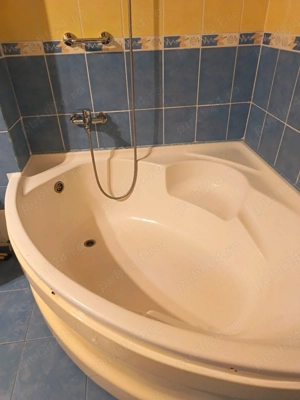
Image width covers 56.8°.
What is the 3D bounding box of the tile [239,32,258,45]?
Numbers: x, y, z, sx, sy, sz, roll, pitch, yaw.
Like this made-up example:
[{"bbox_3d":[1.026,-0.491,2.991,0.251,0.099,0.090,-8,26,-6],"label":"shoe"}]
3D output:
[{"bbox_3d":[0.520,-0.847,1.460,0.107,0.055,0.010,-5,34,-5],"label":"tile"}]

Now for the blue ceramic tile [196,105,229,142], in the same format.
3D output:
[{"bbox_3d":[0.382,-0.472,1.707,0.199,0.221,0.010,-5,34,-5],"label":"blue ceramic tile"}]

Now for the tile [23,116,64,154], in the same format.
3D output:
[{"bbox_3d":[-0.621,-0.385,1.628,0.198,0.221,0.010,-5,34,-5],"label":"tile"}]

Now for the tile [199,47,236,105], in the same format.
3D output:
[{"bbox_3d":[0.374,-0.691,1.562,0.199,0.298,0.010,-5,34,-5],"label":"tile"}]

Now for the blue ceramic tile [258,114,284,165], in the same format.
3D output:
[{"bbox_3d":[0.648,-0.327,1.474,0.010,0.221,0.199,-5,34,-5],"label":"blue ceramic tile"}]

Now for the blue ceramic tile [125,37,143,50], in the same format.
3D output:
[{"bbox_3d":[-0.085,-0.804,1.424,0.089,0.061,0.010,-5,34,-5],"label":"blue ceramic tile"}]

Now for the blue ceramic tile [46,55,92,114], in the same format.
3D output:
[{"bbox_3d":[-0.421,-0.613,1.484,0.199,0.299,0.010,-5,34,-5],"label":"blue ceramic tile"}]

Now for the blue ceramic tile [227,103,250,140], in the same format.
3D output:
[{"bbox_3d":[0.544,-0.477,1.708,0.127,0.229,0.010,-5,34,-5],"label":"blue ceramic tile"}]

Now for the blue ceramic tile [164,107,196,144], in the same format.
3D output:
[{"bbox_3d":[0.181,-0.455,1.691,0.199,0.221,0.010,-5,34,-5],"label":"blue ceramic tile"}]

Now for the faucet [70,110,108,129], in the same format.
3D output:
[{"bbox_3d":[-0.342,-0.446,1.536,0.203,0.095,0.106,-5,34,-5],"label":"faucet"}]

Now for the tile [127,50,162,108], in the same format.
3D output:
[{"bbox_3d":[-0.024,-0.648,1.516,0.199,0.299,0.010,-5,34,-5],"label":"tile"}]

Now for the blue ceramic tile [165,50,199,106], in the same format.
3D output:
[{"bbox_3d":[0.175,-0.665,1.532,0.199,0.299,0.010,-5,34,-5],"label":"blue ceramic tile"}]

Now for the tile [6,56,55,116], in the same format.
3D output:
[{"bbox_3d":[-0.620,-0.595,1.468,0.199,0.299,0.010,-5,34,-5],"label":"tile"}]

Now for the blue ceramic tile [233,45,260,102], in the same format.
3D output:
[{"bbox_3d":[0.536,-0.698,1.561,0.127,0.299,0.010,-5,34,-5],"label":"blue ceramic tile"}]

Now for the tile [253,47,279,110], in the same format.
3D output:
[{"bbox_3d":[0.618,-0.654,1.494,0.010,0.298,0.194,-5,34,-5],"label":"tile"}]

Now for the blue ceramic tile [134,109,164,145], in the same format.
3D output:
[{"bbox_3d":[-0.014,-0.438,1.676,0.188,0.221,0.010,-5,34,-5],"label":"blue ceramic tile"}]

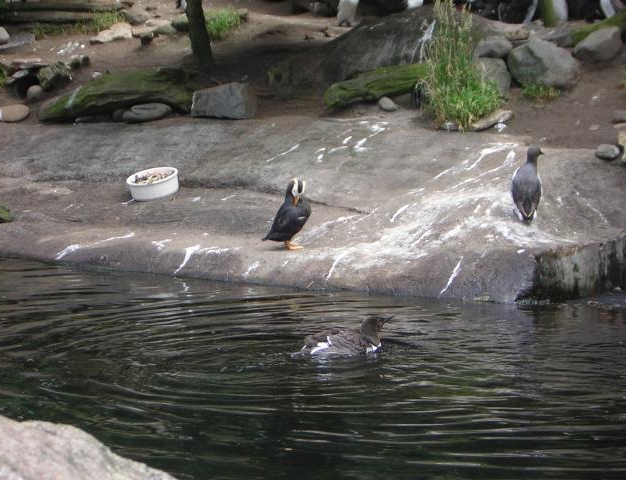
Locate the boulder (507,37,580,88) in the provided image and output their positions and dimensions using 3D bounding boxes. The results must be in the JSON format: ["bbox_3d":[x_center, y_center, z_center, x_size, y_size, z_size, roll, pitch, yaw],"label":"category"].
[{"bbox_3d":[1.496,-1.147,12.900,0.460,0.310,0.380,-2,10,-10],"label":"boulder"}]

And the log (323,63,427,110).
[{"bbox_3d":[0.386,-0.871,11.250,0.660,0.155,0.180,-12,14,-20],"label":"log"}]

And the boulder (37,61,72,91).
[{"bbox_3d":[-1.657,-1.054,12.800,0.210,0.170,0.190,0,10,0],"label":"boulder"}]

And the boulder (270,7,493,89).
[{"bbox_3d":[0.480,-1.285,13.400,1.500,0.500,0.900,0,10,0],"label":"boulder"}]

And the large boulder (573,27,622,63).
[{"bbox_3d":[1.724,-1.182,12.100,0.280,0.200,0.230,3,11,15],"label":"large boulder"}]

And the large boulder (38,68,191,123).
[{"bbox_3d":[-1.196,-0.885,12.150,0.920,0.280,0.420,-2,10,-10],"label":"large boulder"}]

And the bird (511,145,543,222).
[{"bbox_3d":[0.974,-0.257,9.070,0.145,0.350,0.200,2,11,10],"label":"bird"}]

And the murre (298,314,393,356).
[{"bbox_3d":[0.124,0.372,7.650,0.370,0.180,0.150,0,11,-2],"label":"murre"}]

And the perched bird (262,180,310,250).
[{"bbox_3d":[-0.122,-0.117,9.200,0.220,0.315,0.160,3,10,18],"label":"perched bird"}]

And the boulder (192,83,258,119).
[{"bbox_3d":[-0.501,-0.789,11.300,0.330,0.190,0.240,4,12,18],"label":"boulder"}]

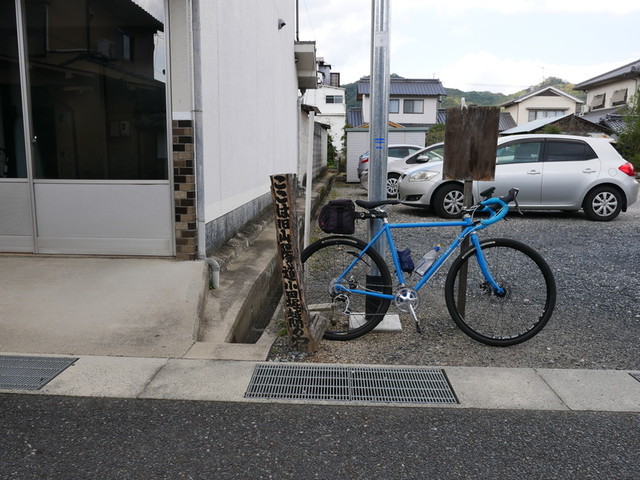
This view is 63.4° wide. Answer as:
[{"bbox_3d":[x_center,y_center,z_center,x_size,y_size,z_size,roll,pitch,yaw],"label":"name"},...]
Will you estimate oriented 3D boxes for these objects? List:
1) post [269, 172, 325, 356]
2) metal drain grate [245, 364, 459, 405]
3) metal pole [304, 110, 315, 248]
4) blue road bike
[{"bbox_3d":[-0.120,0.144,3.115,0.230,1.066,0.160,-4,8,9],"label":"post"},{"bbox_3d":[0.157,0.757,2.671,1.025,0.040,0.405,1,9,2],"label":"metal drain grate"},{"bbox_3d":[-0.101,-0.404,4.872,0.050,1.582,0.050,3,8,0],"label":"metal pole"},{"bbox_3d":[0.636,0.170,3.336,1.700,1.000,0.460,1,0,6],"label":"blue road bike"}]

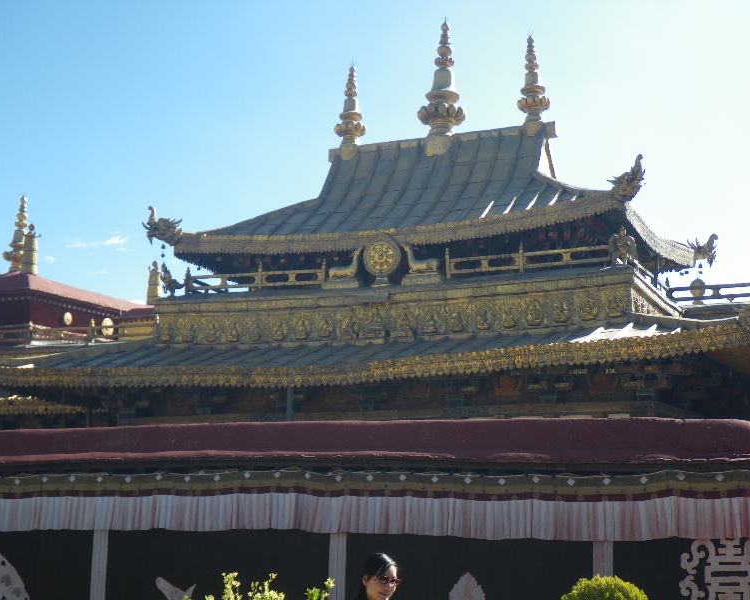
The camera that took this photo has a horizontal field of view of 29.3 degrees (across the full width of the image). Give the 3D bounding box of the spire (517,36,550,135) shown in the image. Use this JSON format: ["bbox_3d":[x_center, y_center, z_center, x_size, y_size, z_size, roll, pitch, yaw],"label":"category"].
[{"bbox_3d":[3.940,-5.348,35.728,0.820,2.520,0.820,-4,-10,21],"label":"spire"}]

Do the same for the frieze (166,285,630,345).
[{"bbox_3d":[0.113,0.352,31.591,11.200,0.800,0.300,-4,-10,21],"label":"frieze"}]

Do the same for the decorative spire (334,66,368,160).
[{"bbox_3d":[-0.628,-4.906,37.489,0.830,2.550,0.830,0,-10,0],"label":"decorative spire"}]

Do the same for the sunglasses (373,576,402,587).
[{"bbox_3d":[0.025,1.246,6.395,0.135,0.047,0.143,2,-5,45],"label":"sunglasses"}]

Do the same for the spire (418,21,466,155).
[{"bbox_3d":[1.713,-5.433,36.638,1.170,3.500,1.170,0,-10,0],"label":"spire"}]

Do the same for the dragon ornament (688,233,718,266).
[{"bbox_3d":[8.693,-1.314,38.033,0.820,0.860,0.420,4,-11,-23],"label":"dragon ornament"}]

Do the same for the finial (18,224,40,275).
[{"bbox_3d":[-11.059,-1.621,46.000,0.560,1.650,0.560,0,-10,0],"label":"finial"}]

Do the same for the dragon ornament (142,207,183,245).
[{"bbox_3d":[-5.004,-1.739,33.901,0.850,0.900,0.420,4,-11,-23],"label":"dragon ornament"}]

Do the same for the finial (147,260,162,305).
[{"bbox_3d":[-8.002,-0.635,52.000,0.500,1.630,0.500,0,-10,0],"label":"finial"}]

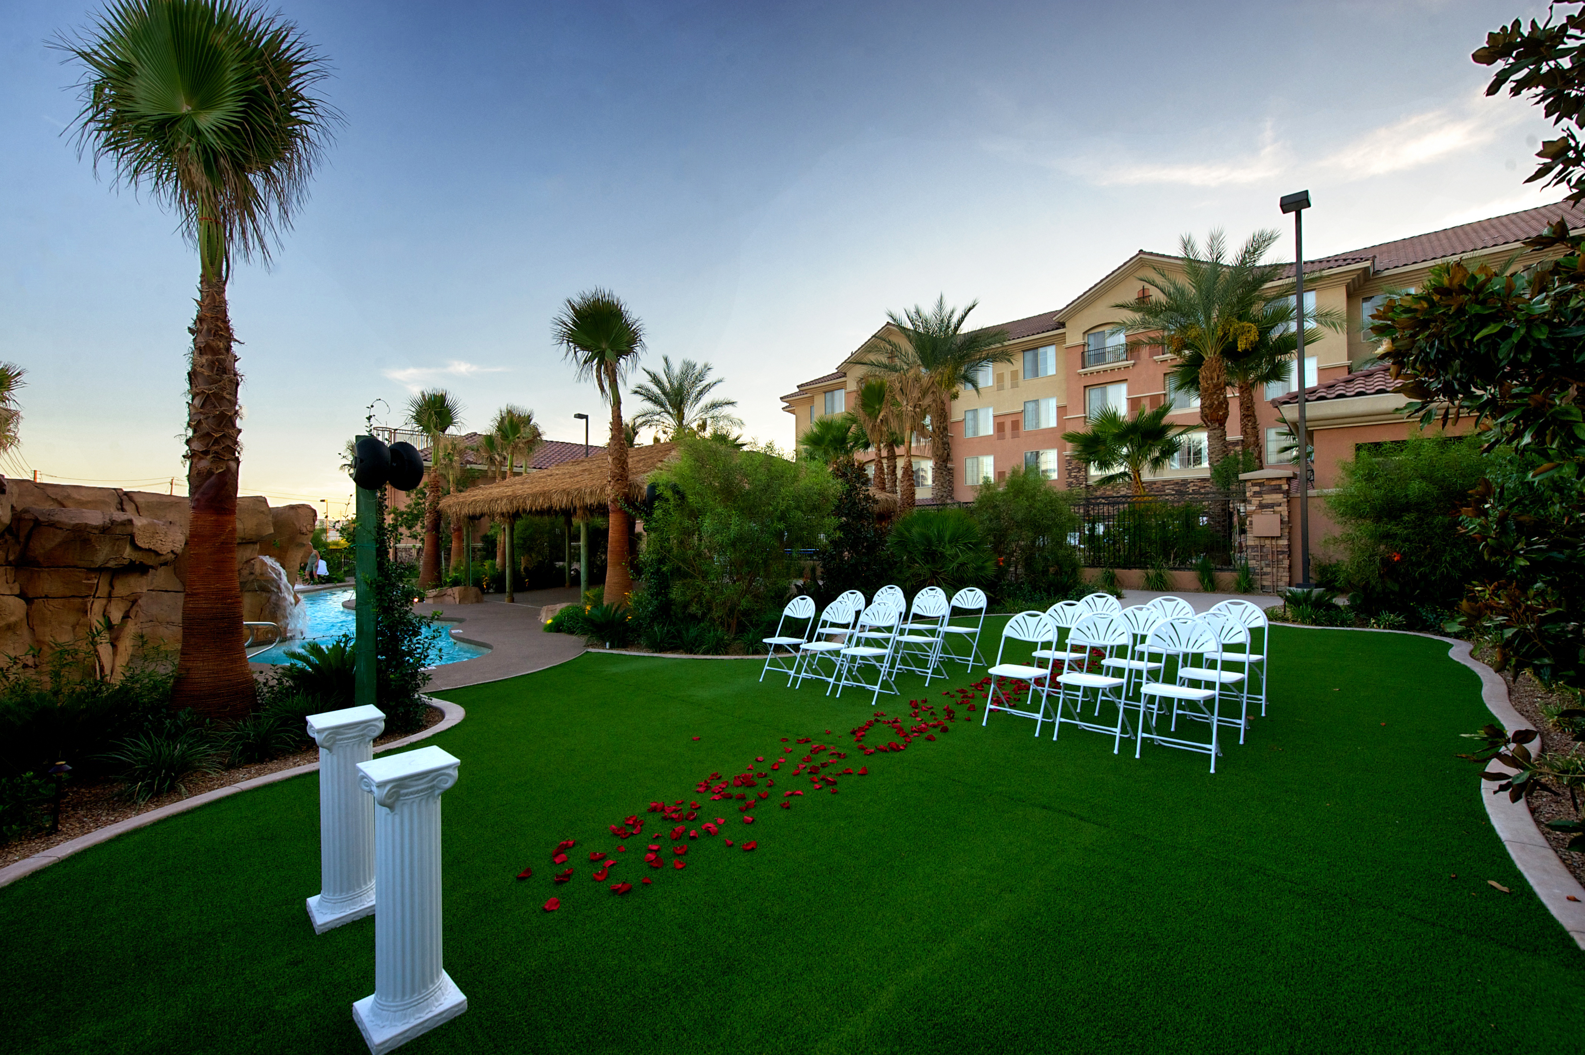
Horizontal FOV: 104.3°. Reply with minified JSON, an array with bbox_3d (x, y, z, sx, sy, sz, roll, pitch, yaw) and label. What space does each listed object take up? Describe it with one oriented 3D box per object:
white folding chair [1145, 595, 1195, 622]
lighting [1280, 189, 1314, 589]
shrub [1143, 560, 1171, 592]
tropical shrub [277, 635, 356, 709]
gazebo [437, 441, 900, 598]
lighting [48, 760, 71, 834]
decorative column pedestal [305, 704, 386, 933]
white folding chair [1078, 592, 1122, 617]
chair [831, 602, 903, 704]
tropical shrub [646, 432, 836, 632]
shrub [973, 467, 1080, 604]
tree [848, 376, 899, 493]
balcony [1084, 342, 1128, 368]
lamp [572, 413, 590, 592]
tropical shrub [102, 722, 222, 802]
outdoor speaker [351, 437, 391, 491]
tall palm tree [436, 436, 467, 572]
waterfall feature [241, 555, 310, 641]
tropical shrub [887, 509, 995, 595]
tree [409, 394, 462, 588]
[{"bbox_3d":[3.426,1.107,5.690,0.490,0.877,0.450,0,-1,-44],"label":"white folding chair"},{"bbox_3d":[11.492,-3.084,13.914,0.520,8.950,0.620,-1,-1,41],"label":"lighting"},{"bbox_3d":[8.408,1.127,14.200,0.600,0.740,0.580,-1,-1,0],"label":"shrub"},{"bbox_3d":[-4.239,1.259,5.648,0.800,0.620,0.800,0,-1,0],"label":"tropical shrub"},{"bbox_3d":[-3.747,-0.133,14.899,9.900,3.800,5.900,-1,-1,41],"label":"gazebo"},{"bbox_3d":[-3.618,1.318,3.038,0.090,0.370,0.090,0,-1,0],"label":"lighting"},{"bbox_3d":[-1.854,1.186,2.574,0.250,0.800,0.250,-1,-1,44],"label":"decorative column pedestal"},{"bbox_3d":[2.868,1.095,5.868,0.455,0.880,0.450,-1,0,44],"label":"white folding chair"},{"bbox_3d":[0.713,1.123,5.669,0.455,0.860,0.500,-2,-2,44],"label":"chair"},{"bbox_3d":[-0.803,0.179,9.400,2.750,3.000,2.400,-1,-1,0],"label":"tropical shrub"},{"bbox_3d":[4.737,0.188,12.500,2.100,2.750,1.900,-1,-1,0],"label":"shrub"},{"bbox_3d":[2.826,-1.772,21.010,1.800,6.780,1.800,-1,0,8],"label":"tree"},{"bbox_3d":[16.259,-8.794,32.014,2.150,0.930,0.400,-1,-1,41],"label":"balcony"},{"bbox_3d":[-8.437,-1.302,24.768,0.400,6.597,0.600,-1,-1,41],"label":"lamp"},{"bbox_3d":[-3.933,1.413,3.842,0.550,0.400,0.550,-1,0,44],"label":"tropical shrub"},{"bbox_3d":[-3.349,-0.502,4.900,0.310,0.420,0.410,-1,0,12],"label":"outdoor speaker"},{"bbox_3d":[-14.073,-0.897,25.500,1.400,5.900,1.400,-1,-1,0],"label":"tall palm tree"},{"bbox_3d":[-8.562,1.158,10.200,0.950,1.400,0.950,-1,0,37],"label":"waterfall feature"},{"bbox_3d":[3.227,0.596,13.397,2.300,1.950,2.200,-1,0,14],"label":"tropical shrub"},{"bbox_3d":[-10.476,-1.067,18.000,1.600,6.000,1.600,-1,-1,0],"label":"tree"}]

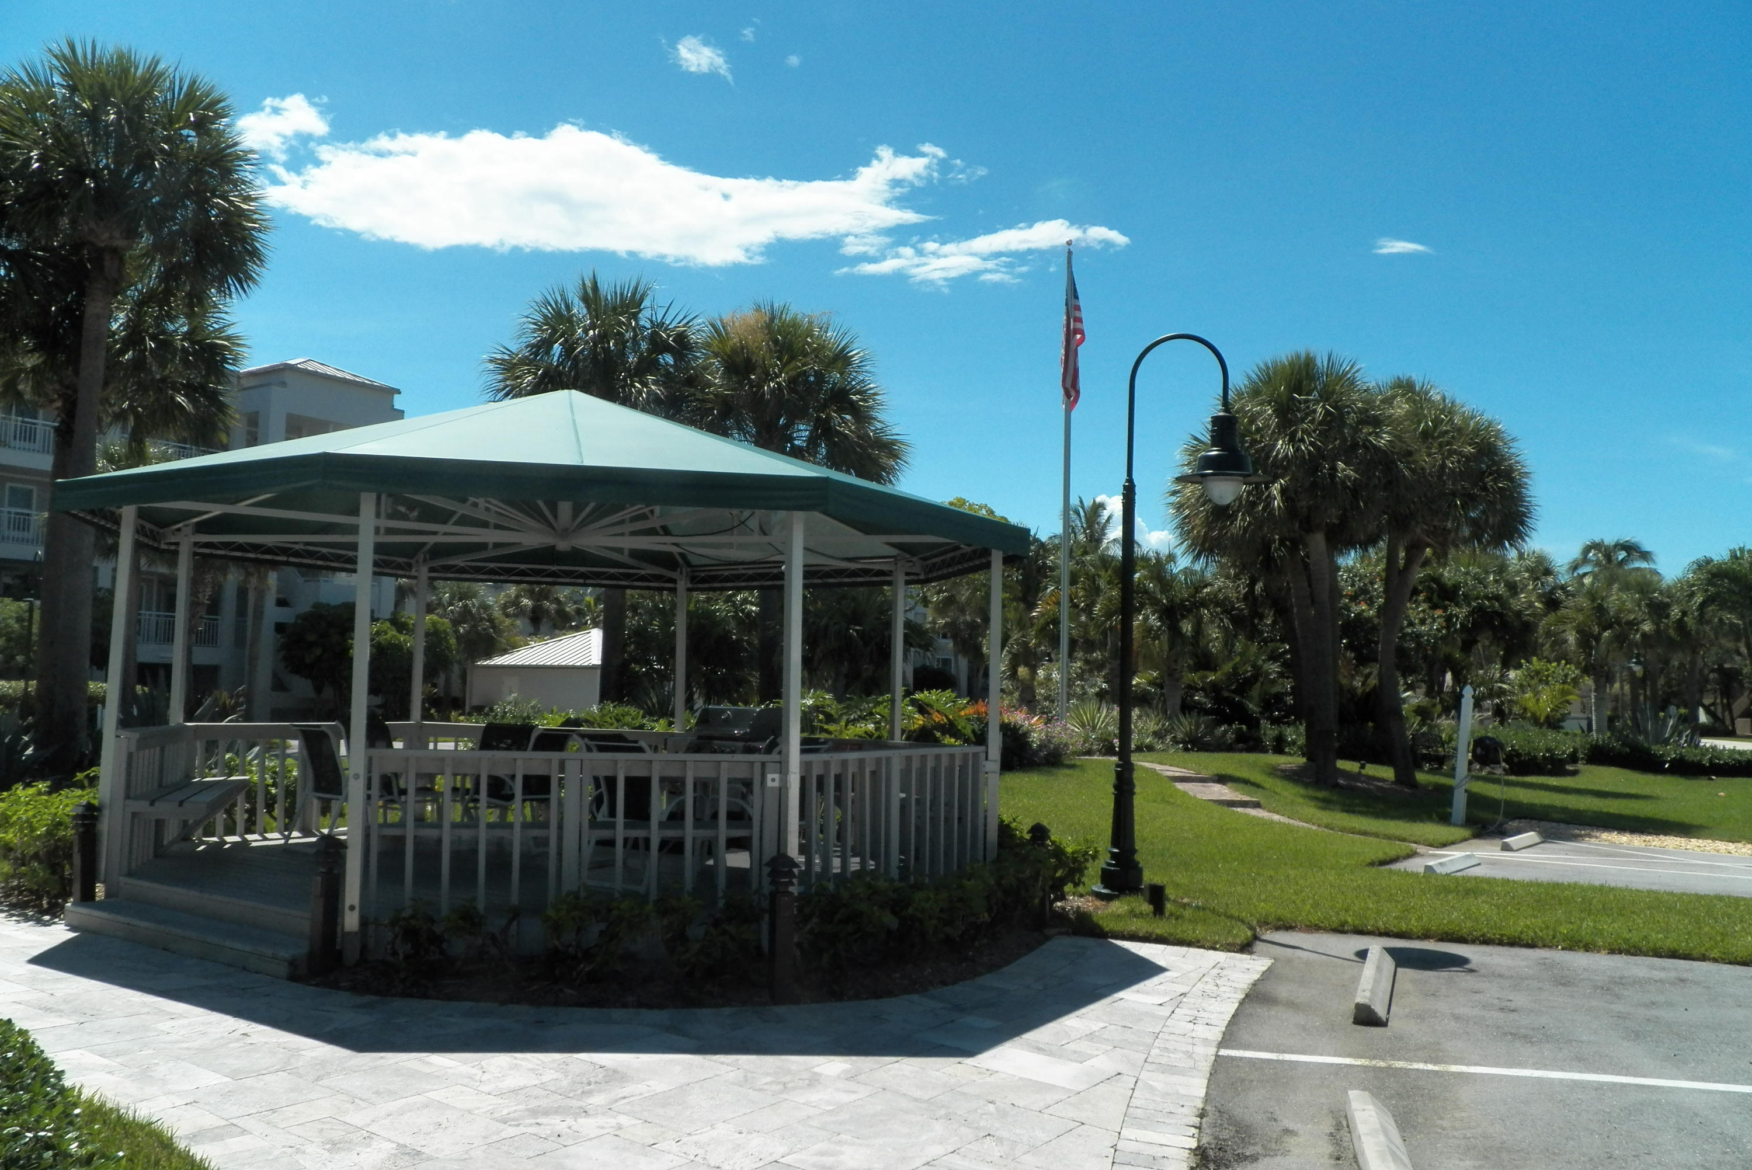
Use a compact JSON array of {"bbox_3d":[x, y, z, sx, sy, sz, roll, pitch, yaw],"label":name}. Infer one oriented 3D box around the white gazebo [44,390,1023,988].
[{"bbox_3d":[-2.373,0.406,10.906,6.479,3.845,6.479,-1,-5,31],"label":"white gazebo"}]

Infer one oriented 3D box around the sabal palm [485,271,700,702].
[{"bbox_3d":[-4.378,-0.975,21.632,3.260,7.795,3.260,1,-4,0],"label":"sabal palm"}]

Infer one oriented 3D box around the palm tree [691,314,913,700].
[{"bbox_3d":[-1.294,-0.696,21.616,3.281,7.366,3.281,1,-4,0],"label":"palm tree"}]

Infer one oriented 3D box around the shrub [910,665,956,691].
[{"bbox_3d":[2.778,4.926,68.000,2.050,2.100,2.050,1,-4,0],"label":"shrub"}]

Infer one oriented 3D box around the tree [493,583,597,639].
[{"bbox_3d":[-12.930,2.563,54.945,3.825,5.621,3.825,1,-4,0],"label":"tree"}]

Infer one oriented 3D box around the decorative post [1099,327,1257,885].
[{"bbox_3d":[2.383,0.194,10.921,1.342,4.330,0.680,1,-4,0],"label":"decorative post"}]

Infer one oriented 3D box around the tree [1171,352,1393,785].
[{"bbox_3d":[6.560,-0.299,22.601,3.542,6.956,3.542,1,-4,0],"label":"tree"}]

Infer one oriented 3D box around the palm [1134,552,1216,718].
[{"bbox_3d":[6.958,1.542,32.991,1.976,4.604,1.976,1,-4,0],"label":"palm"}]

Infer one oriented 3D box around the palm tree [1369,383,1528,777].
[{"bbox_3d":[9.004,-0.062,22.587,2.868,6.583,2.868,1,-4,0],"label":"palm tree"}]

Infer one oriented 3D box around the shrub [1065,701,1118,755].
[{"bbox_3d":[4.694,3.114,30.859,1.228,1.187,1.228,1,-4,0],"label":"shrub"}]

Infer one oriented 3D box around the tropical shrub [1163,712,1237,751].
[{"bbox_3d":[7.275,3.333,31.850,1.669,0.971,1.669,1,-4,0],"label":"tropical shrub"}]

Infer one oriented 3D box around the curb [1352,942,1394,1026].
[{"bbox_3d":[2.837,2.259,8.069,0.170,0.120,1.779,0,-5,20],"label":"curb"}]

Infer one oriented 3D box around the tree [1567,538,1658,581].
[{"bbox_3d":[29.210,2.252,56.041,3.461,8.177,3.461,1,-4,0],"label":"tree"}]

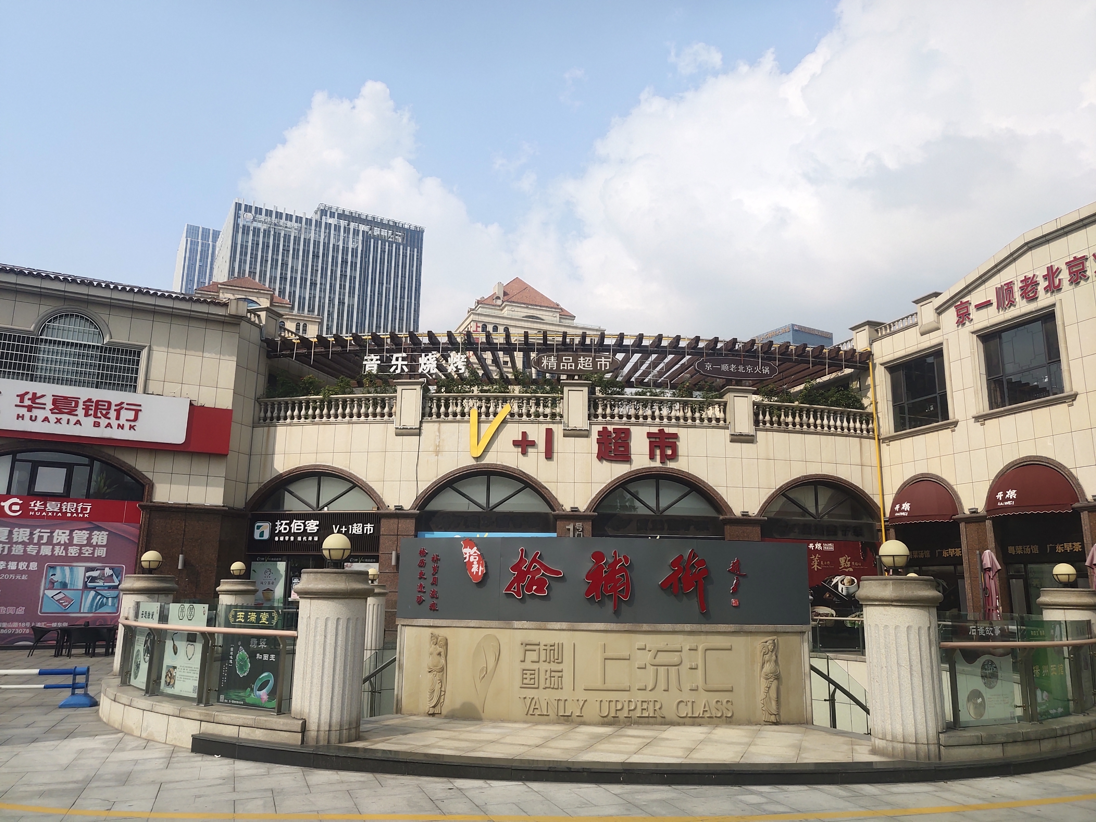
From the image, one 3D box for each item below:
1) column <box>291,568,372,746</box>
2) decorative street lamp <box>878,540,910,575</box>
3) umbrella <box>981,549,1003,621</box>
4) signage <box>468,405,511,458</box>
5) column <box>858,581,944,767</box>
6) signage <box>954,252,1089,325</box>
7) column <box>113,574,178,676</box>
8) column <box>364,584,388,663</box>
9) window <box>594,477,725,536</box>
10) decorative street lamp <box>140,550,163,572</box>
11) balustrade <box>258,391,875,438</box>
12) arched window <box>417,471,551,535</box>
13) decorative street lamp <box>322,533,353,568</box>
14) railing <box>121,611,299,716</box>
[{"bbox_3d":[-2.249,2.508,9.804,0.825,1.692,0.825,1,-12,0],"label":"column"},{"bbox_3d":[3.527,1.502,9.688,0.300,0.368,0.300,1,-12,0],"label":"decorative street lamp"},{"bbox_3d":[8.382,3.833,17.761,0.400,2.450,0.400,-4,-12,24],"label":"umbrella"},{"bbox_3d":[-1.593,0.547,25.800,1.120,1.450,0.200,1,-11,-1],"label":"signage"},{"bbox_3d":[3.547,2.532,9.447,0.825,1.710,0.825,1,-12,0],"label":"column"},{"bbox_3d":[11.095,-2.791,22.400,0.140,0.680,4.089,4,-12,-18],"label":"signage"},{"bbox_3d":[-5.214,2.938,12.245,0.770,1.580,0.770,5,-12,-22],"label":"column"},{"bbox_3d":[-4.495,5.267,24.026,0.825,1.711,0.825,1,-12,0],"label":"column"},{"bbox_3d":[3.035,2.634,26.200,3.650,1.750,0.300,2,-11,-6],"label":"window"},{"bbox_3d":[-5.176,1.967,12.400,0.285,0.310,0.285,5,-12,-22],"label":"decorative street lamp"},{"bbox_3d":[0.627,0.076,29.152,19.268,0.915,1.457,1,-12,-1],"label":"balustrade"},{"bbox_3d":[-1.688,2.543,26.000,3.750,1.750,0.300,1,-11,1],"label":"arched window"},{"bbox_3d":[-2.229,1.481,10.032,0.311,0.368,0.311,1,-12,0],"label":"decorative street lamp"},{"bbox_3d":[-4.008,2.727,10.484,4.128,1.050,0.380,-10,-16,43],"label":"railing"}]

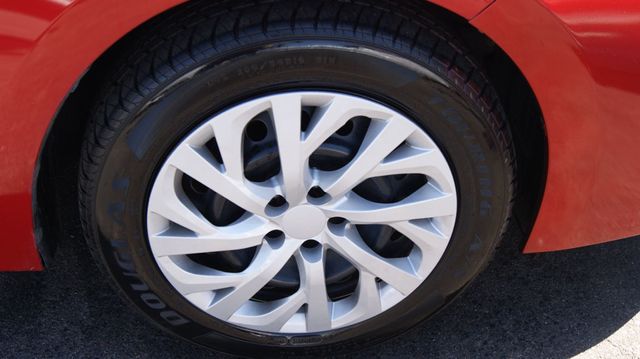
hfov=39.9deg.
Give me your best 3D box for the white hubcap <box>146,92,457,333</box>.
[{"bbox_3d":[-0.023,0.053,1.222,0.424,0.424,0.055,-3,37,-5],"label":"white hubcap"}]

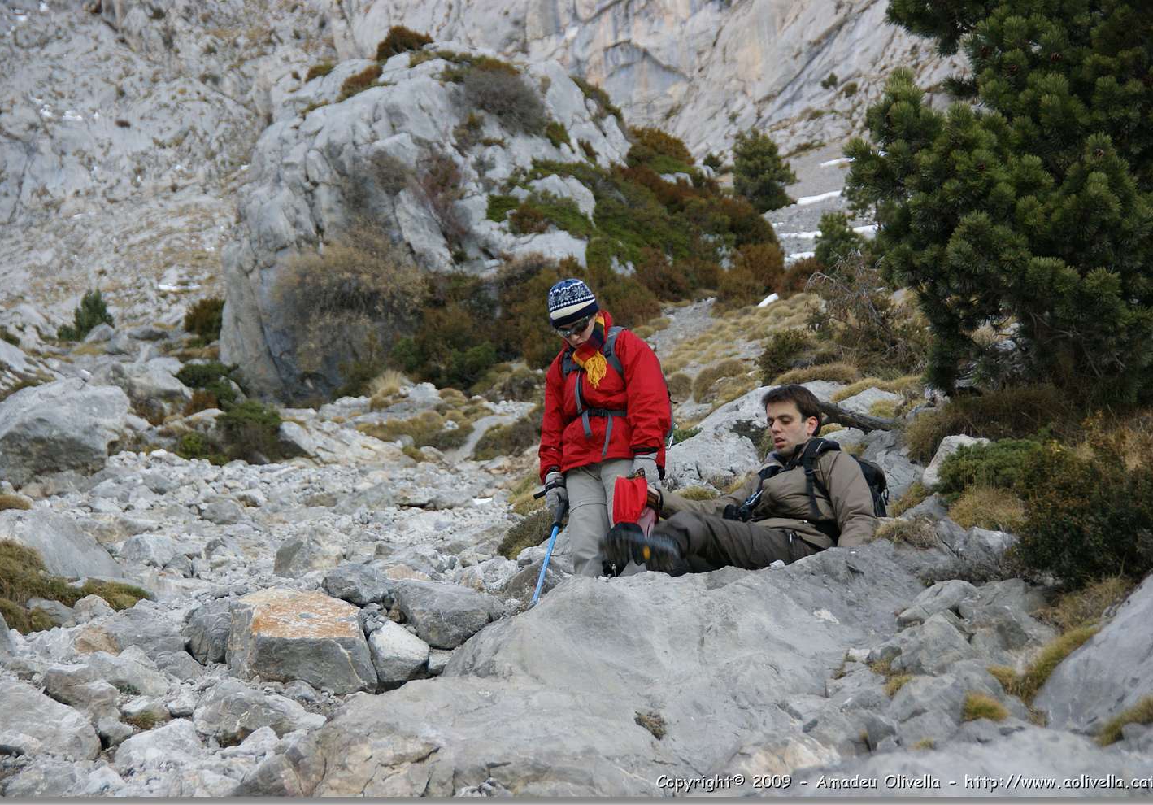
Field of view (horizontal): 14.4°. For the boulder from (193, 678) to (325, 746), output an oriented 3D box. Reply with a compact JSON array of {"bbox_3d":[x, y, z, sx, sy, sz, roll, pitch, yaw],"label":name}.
[{"bbox_3d":[-0.991,0.968,14.200,0.410,0.200,0.310,0,-3,0],"label":"boulder"}]

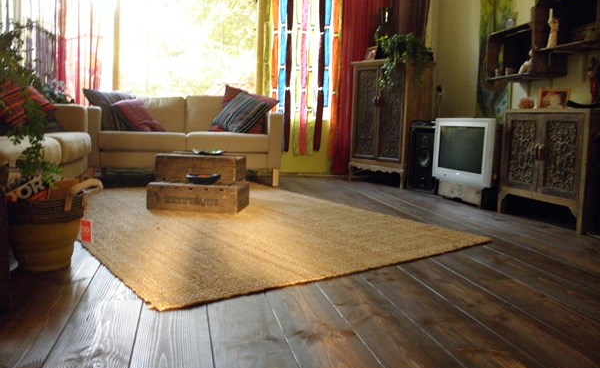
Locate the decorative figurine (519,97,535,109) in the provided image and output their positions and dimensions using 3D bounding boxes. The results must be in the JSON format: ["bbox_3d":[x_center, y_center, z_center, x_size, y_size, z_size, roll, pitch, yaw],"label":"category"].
[{"bbox_3d":[1.496,-0.530,3.205,0.095,0.078,0.100,0,7,-13],"label":"decorative figurine"}]

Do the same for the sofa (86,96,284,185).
[{"bbox_3d":[-1.054,-0.427,4.561,1.635,0.800,0.930,0,7,-13],"label":"sofa"}]

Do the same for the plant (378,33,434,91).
[{"bbox_3d":[0.987,-1.110,4.573,0.380,0.500,0.440,-3,8,-32],"label":"plant"}]

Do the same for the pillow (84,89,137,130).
[{"bbox_3d":[-1.705,-0.659,4.378,0.470,0.420,0.160,-3,-10,-33],"label":"pillow"}]

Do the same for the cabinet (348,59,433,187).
[{"bbox_3d":[0.892,-0.584,4.811,0.370,1.155,0.790,-3,8,-32],"label":"cabinet"}]

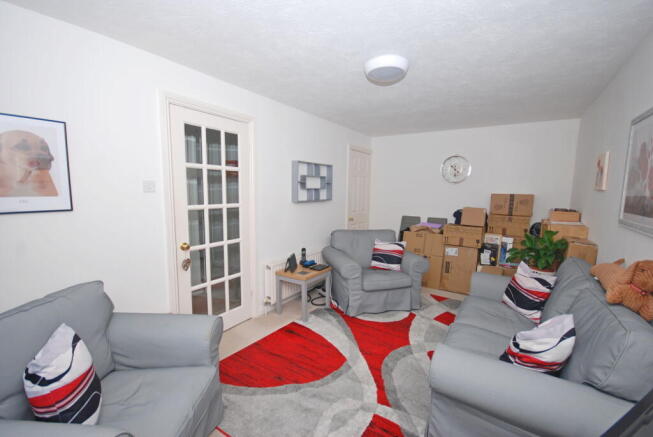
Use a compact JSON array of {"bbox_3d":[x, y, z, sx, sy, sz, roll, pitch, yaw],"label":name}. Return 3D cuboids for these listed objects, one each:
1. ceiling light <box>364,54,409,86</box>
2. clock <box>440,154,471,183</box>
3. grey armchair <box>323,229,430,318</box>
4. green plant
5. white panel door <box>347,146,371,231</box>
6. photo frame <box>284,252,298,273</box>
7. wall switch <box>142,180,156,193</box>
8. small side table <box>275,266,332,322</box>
[{"bbox_3d":[0.448,-1.094,2.023,0.315,0.085,0.315,1,7,0],"label":"ceiling light"},{"bbox_3d":[1.965,-0.754,4.142,0.420,0.420,0.050,6,8,35],"label":"clock"},{"bbox_3d":[0.590,0.640,3.523,1.020,0.840,0.900,0,7,-12],"label":"grey armchair"},{"bbox_3d":[2.126,0.416,2.793,0.490,0.500,0.470,6,8,35],"label":"green plant"},{"bbox_3d":[0.546,-0.118,4.734,0.060,2.060,0.800,6,8,35],"label":"white panel door"},{"bbox_3d":[-0.396,0.503,3.089,0.085,0.162,0.185,3,7,12],"label":"photo frame"},{"bbox_3d":[-1.318,-0.228,2.032,0.012,0.088,0.088,6,8,35],"label":"wall switch"},{"bbox_3d":[-0.238,0.836,3.210,0.420,0.475,0.560,6,8,35],"label":"small side table"}]

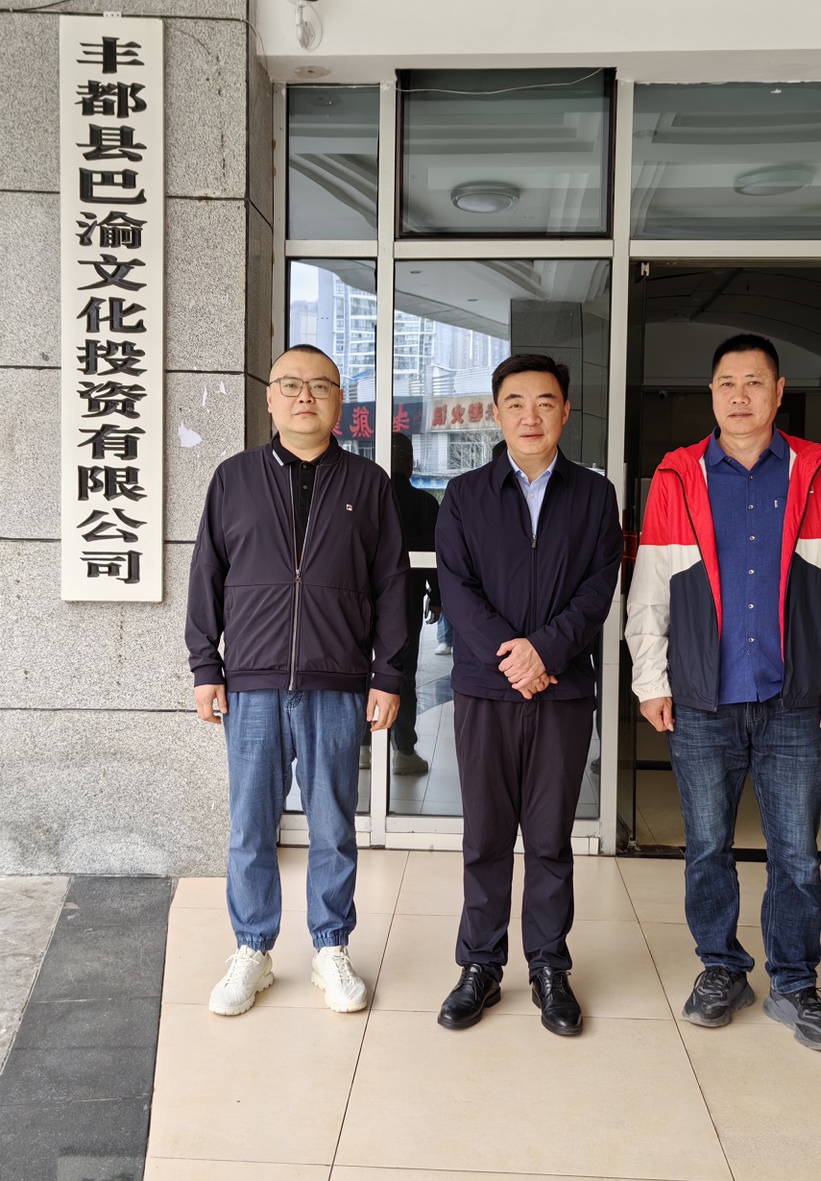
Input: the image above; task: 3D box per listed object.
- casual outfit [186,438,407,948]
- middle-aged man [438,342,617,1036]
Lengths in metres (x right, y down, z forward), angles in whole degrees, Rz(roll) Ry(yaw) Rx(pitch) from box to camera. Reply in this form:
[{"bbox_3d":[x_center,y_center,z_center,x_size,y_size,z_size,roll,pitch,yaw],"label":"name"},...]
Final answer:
[{"bbox_3d":[-0.309,0.288,3.329,0.590,1.379,0.300,1,3,-3],"label":"casual outfit"},{"bbox_3d":[0.306,0.248,3.246,0.487,1.725,0.350,1,3,3],"label":"middle-aged man"}]

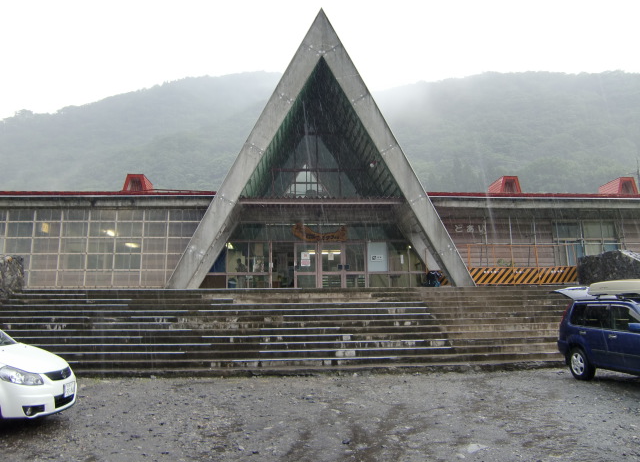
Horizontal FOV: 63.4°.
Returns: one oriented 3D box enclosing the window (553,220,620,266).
[{"bbox_3d":[10.681,0.515,20.776,2.800,1.943,0.150,0,-11,-5],"label":"window"}]

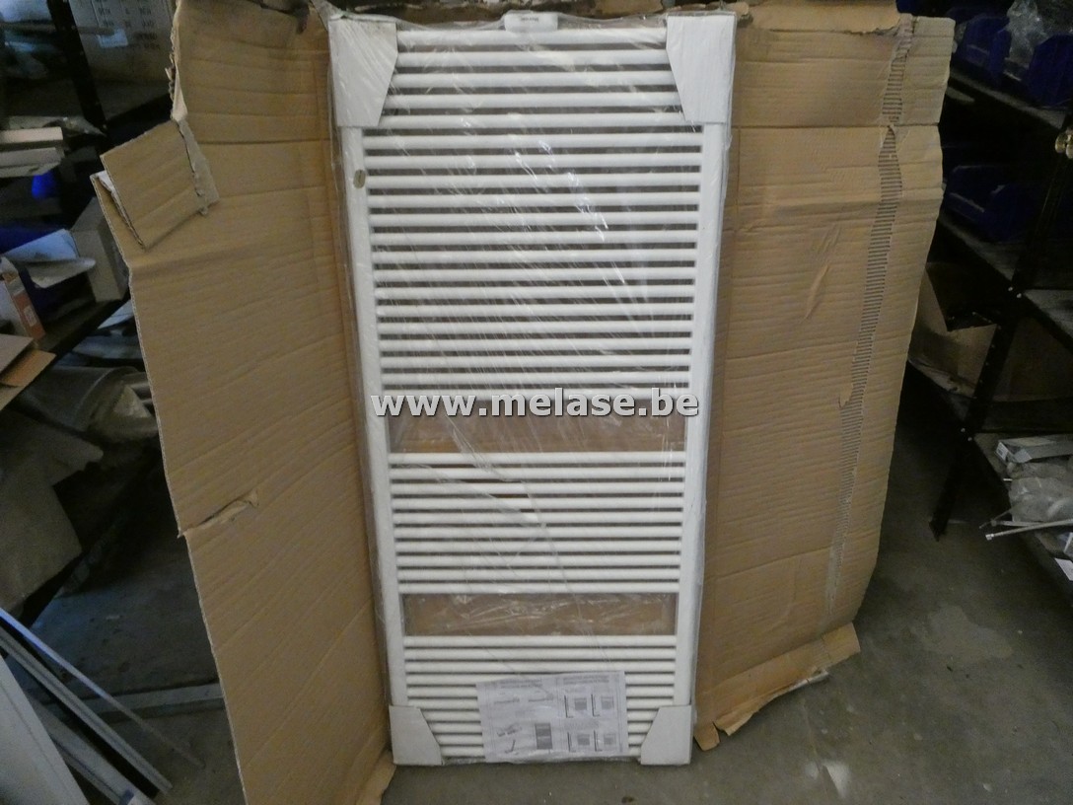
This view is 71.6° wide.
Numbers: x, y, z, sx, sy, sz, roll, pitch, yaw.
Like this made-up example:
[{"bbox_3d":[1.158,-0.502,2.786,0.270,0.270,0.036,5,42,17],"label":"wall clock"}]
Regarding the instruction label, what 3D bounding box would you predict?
[{"bbox_3d":[0.035,0.640,1.506,0.297,0.207,0.008,-4,18,3],"label":"instruction label"}]

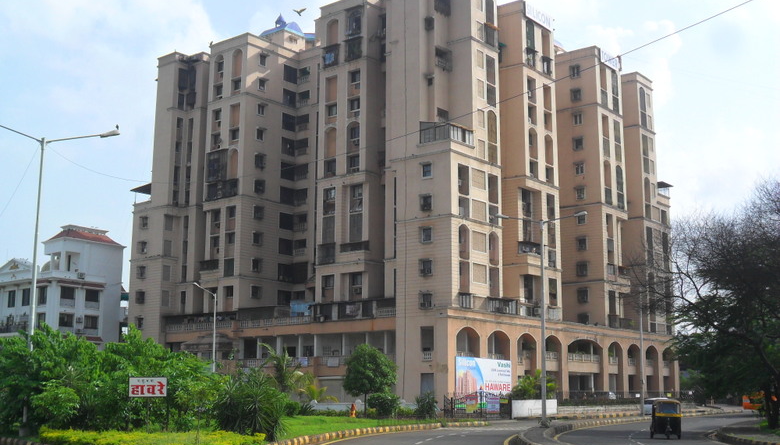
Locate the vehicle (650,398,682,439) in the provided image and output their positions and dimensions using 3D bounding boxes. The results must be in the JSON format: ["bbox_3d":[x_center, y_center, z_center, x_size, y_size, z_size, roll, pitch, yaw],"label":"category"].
[{"bbox_3d":[11.763,8.326,42.195,1.300,1.700,2.600,-2,-10,12],"label":"vehicle"}]

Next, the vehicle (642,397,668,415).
[{"bbox_3d":[27.264,18.676,100.283,1.720,1.718,4.200,-8,-13,38],"label":"vehicle"}]

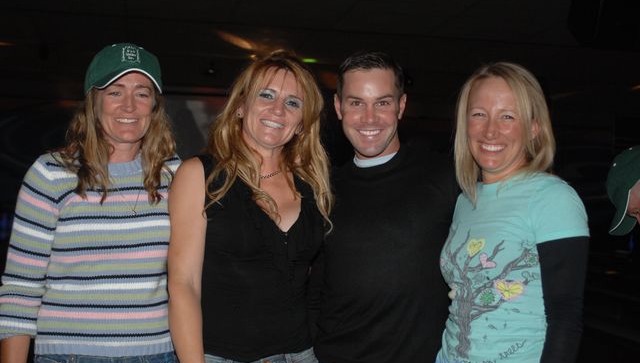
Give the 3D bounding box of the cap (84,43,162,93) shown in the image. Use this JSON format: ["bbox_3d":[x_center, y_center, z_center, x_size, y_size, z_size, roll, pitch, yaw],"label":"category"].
[{"bbox_3d":[-0.465,-0.266,2.660,0.175,0.125,0.250,-3,6,-20],"label":"cap"}]

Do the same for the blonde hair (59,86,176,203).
[{"bbox_3d":[-0.485,-0.102,2.690,0.265,0.300,0.220,-1,3,-18],"label":"blonde hair"}]

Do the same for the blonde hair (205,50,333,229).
[{"bbox_3d":[-0.117,-0.098,2.560,0.270,0.395,0.240,2,3,-20],"label":"blonde hair"}]

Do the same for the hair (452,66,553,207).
[{"bbox_3d":[0.397,-0.107,2.410,0.200,0.295,0.220,3,3,26],"label":"hair"}]

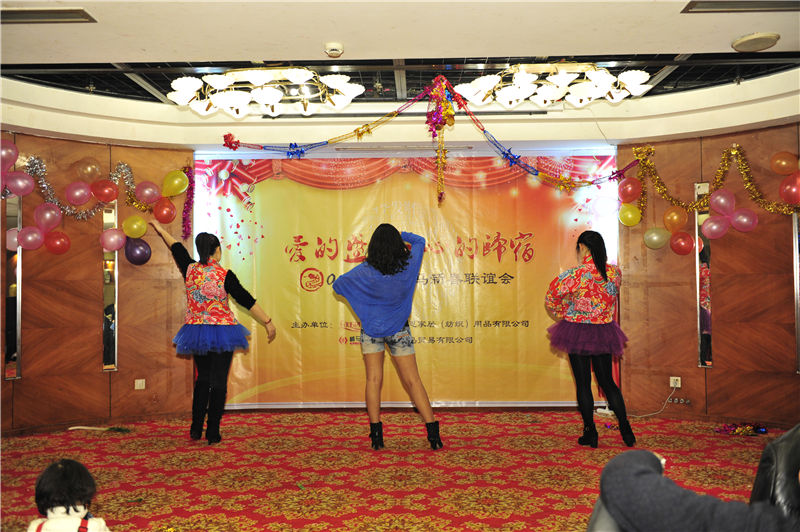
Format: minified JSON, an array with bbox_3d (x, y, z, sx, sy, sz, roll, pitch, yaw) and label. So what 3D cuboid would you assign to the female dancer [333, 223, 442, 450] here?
[{"bbox_3d":[-0.092,0.515,5.238,0.790,1.635,0.420,-1,-2,0],"label":"female dancer"}]

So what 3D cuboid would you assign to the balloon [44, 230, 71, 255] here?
[{"bbox_3d":[-2.803,-0.188,5.816,0.215,0.188,0.202,-1,-2,0],"label":"balloon"}]

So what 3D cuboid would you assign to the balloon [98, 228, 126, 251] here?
[{"bbox_3d":[-2.495,-0.228,6.192,0.218,0.194,0.204,-1,-2,0],"label":"balloon"}]

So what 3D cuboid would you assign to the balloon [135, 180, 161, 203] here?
[{"bbox_3d":[-2.241,-0.652,6.345,0.228,0.201,0.212,-1,-2,0],"label":"balloon"}]

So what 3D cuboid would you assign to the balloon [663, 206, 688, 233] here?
[{"bbox_3d":[2.395,-0.399,6.161,0.214,0.234,0.224,-1,-2,0],"label":"balloon"}]

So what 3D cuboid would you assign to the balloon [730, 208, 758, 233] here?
[{"bbox_3d":[2.857,-0.377,5.882,0.226,0.198,0.212,-1,-2,0],"label":"balloon"}]

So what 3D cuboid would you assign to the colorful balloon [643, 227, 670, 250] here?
[{"bbox_3d":[2.260,-0.238,6.224,0.236,0.198,0.217,-1,-2,0],"label":"colorful balloon"}]

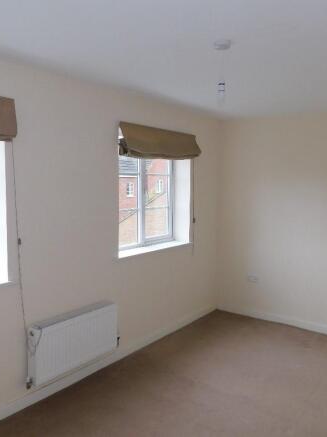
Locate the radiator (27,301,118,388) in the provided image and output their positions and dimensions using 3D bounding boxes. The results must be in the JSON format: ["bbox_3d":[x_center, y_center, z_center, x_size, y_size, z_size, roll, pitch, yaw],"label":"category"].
[{"bbox_3d":[-0.668,0.919,2.980,0.107,0.406,0.811,5,7,37],"label":"radiator"}]

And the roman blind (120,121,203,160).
[{"bbox_3d":[0.011,-0.715,3.723,0.115,0.284,1.157,5,7,37],"label":"roman blind"}]

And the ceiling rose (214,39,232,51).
[{"bbox_3d":[0.329,-0.962,2.147,0.096,0.030,0.096,1,5,0],"label":"ceiling rose"}]

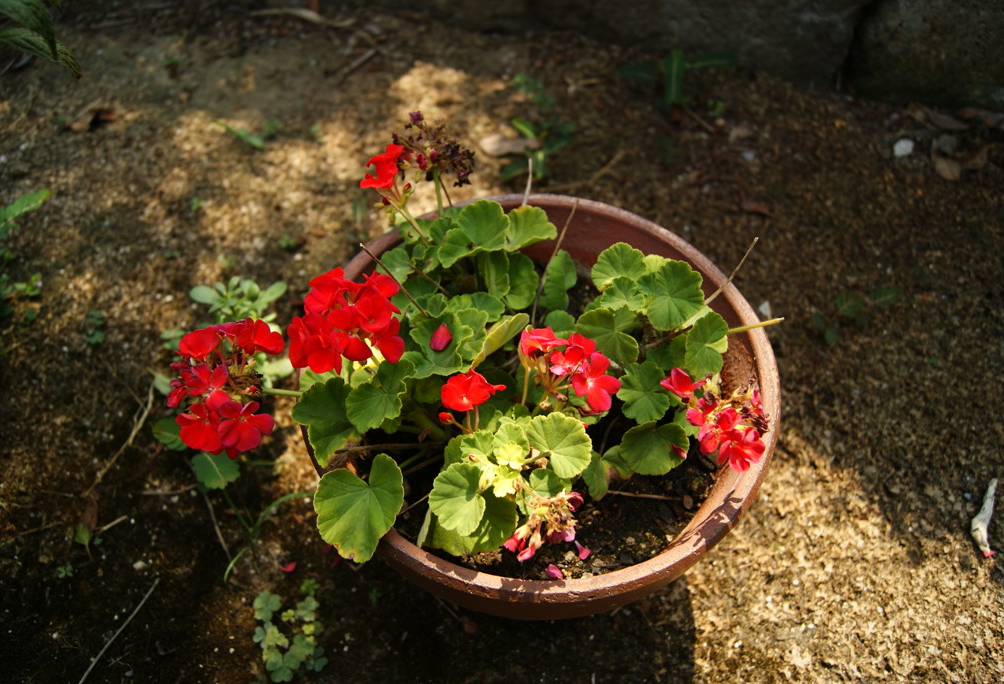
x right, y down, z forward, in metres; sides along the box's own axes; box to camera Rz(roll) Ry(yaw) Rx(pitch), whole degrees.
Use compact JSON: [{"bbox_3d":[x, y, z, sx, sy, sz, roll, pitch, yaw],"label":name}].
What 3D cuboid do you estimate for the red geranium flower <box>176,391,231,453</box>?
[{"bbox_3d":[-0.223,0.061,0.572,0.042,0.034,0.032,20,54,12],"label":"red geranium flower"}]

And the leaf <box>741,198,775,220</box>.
[{"bbox_3d":[0.293,-0.153,0.882,0.046,0.009,0.022,31,58,19],"label":"leaf"}]

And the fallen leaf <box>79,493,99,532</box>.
[{"bbox_3d":[-0.376,0.155,0.698,0.011,0.007,0.035,6,52,3],"label":"fallen leaf"}]

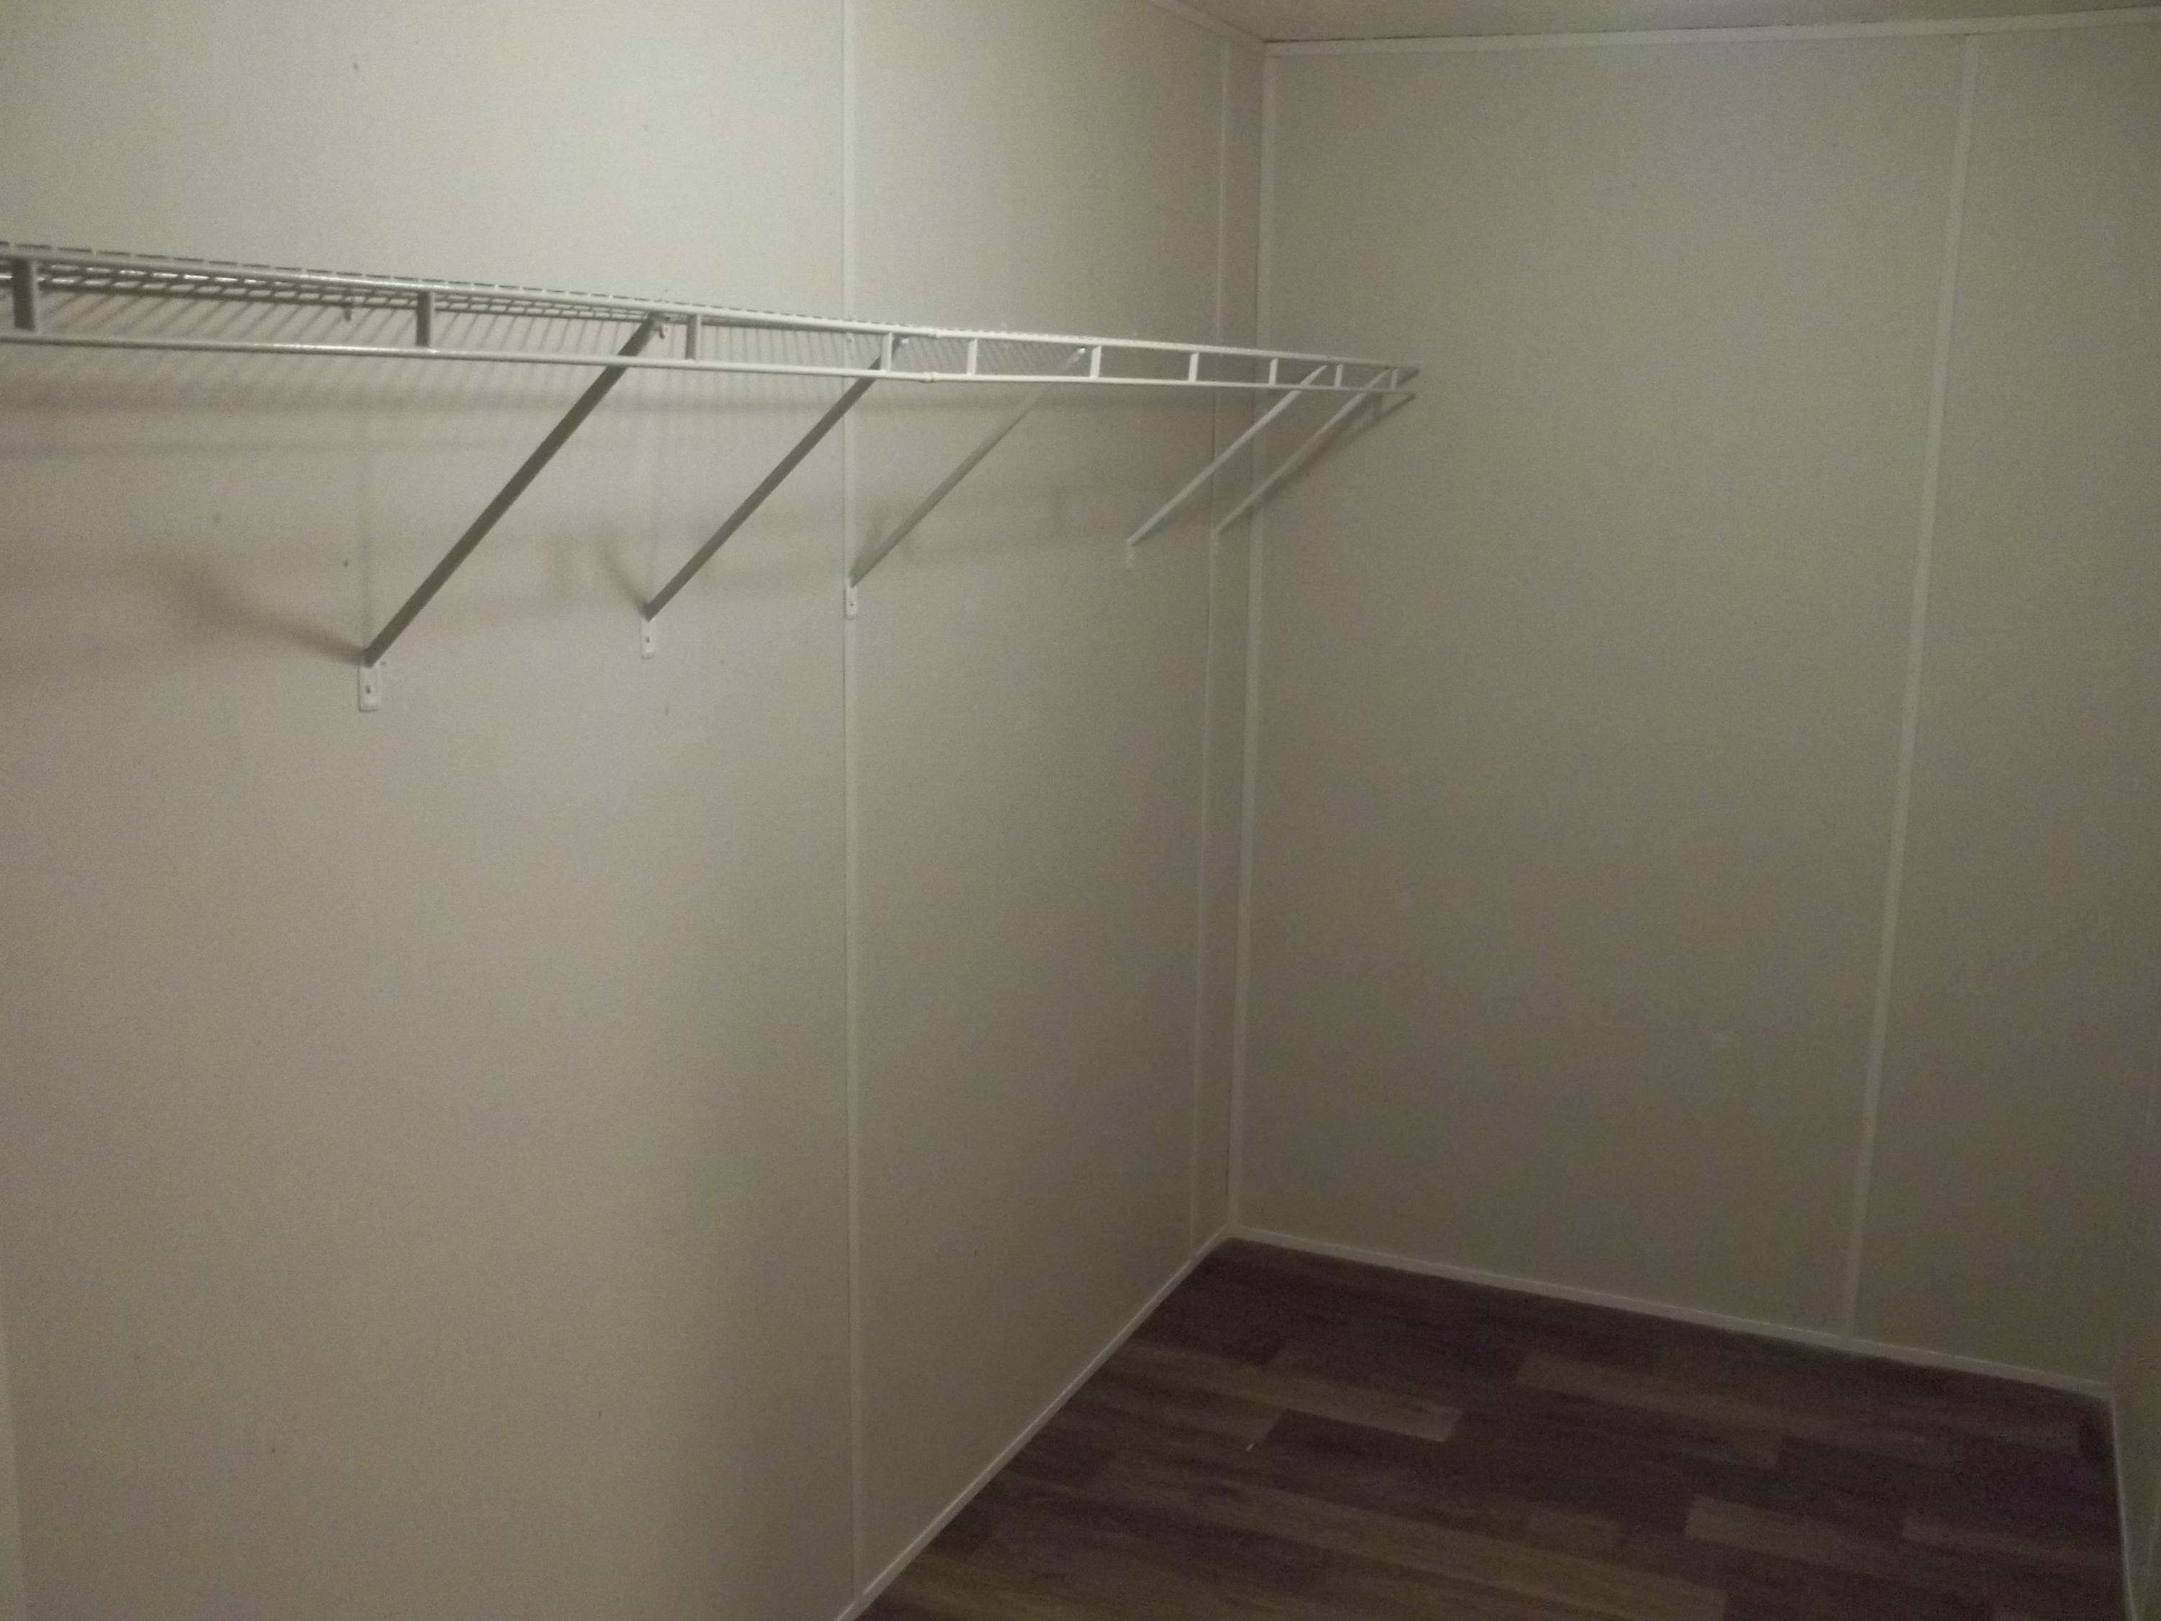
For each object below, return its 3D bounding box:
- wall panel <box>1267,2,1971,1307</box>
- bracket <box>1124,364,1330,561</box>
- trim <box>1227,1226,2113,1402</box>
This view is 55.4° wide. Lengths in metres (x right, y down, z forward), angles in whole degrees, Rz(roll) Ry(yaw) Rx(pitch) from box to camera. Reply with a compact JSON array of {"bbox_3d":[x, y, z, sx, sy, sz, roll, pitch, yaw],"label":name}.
[{"bbox_3d":[0.836,-0.195,3.593,1.111,2.149,0.018,6,12,24],"label":"wall panel"},{"bbox_3d":[0.224,-0.528,3.173,0.314,0.314,0.018,6,12,24],"label":"bracket"},{"bbox_3d":[0.998,0.894,3.714,1.555,0.032,0.013,6,12,24],"label":"trim"}]

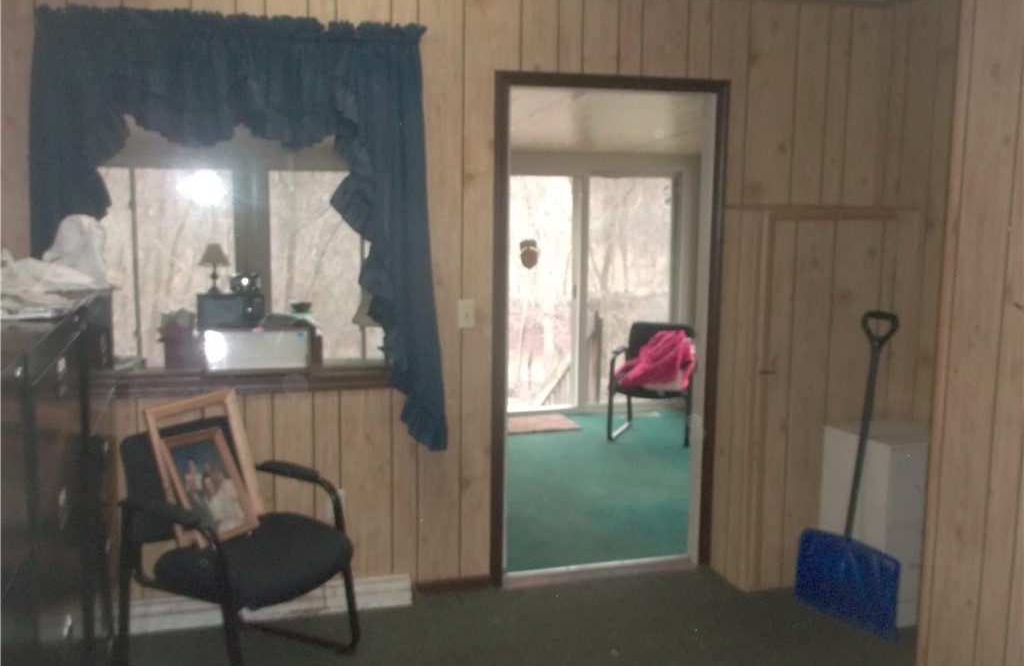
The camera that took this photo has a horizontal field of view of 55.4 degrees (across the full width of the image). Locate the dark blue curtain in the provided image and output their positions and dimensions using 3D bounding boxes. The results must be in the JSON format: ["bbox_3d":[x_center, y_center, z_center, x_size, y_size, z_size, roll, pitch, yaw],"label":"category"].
[{"bbox_3d":[-0.955,-0.314,3.573,1.471,1.608,0.110,-2,8,-16],"label":"dark blue curtain"}]

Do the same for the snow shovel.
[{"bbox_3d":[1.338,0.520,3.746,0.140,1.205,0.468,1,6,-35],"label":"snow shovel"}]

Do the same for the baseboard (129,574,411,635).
[{"bbox_3d":[-0.957,1.047,3.781,1.140,0.100,0.078,-2,8,-16],"label":"baseboard"}]

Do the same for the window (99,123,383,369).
[{"bbox_3d":[-0.992,-0.342,3.644,1.120,1.060,0.100,-2,8,-16],"label":"window"}]

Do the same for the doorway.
[{"bbox_3d":[0.395,0.002,4.120,1.015,2.107,0.140,-2,8,-16],"label":"doorway"}]

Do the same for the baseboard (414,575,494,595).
[{"bbox_3d":[-0.241,1.040,4.022,0.313,0.060,0.016,-2,8,-16],"label":"baseboard"}]

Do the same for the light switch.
[{"bbox_3d":[-0.176,-0.074,3.881,0.069,0.115,0.018,-2,8,-16],"label":"light switch"}]

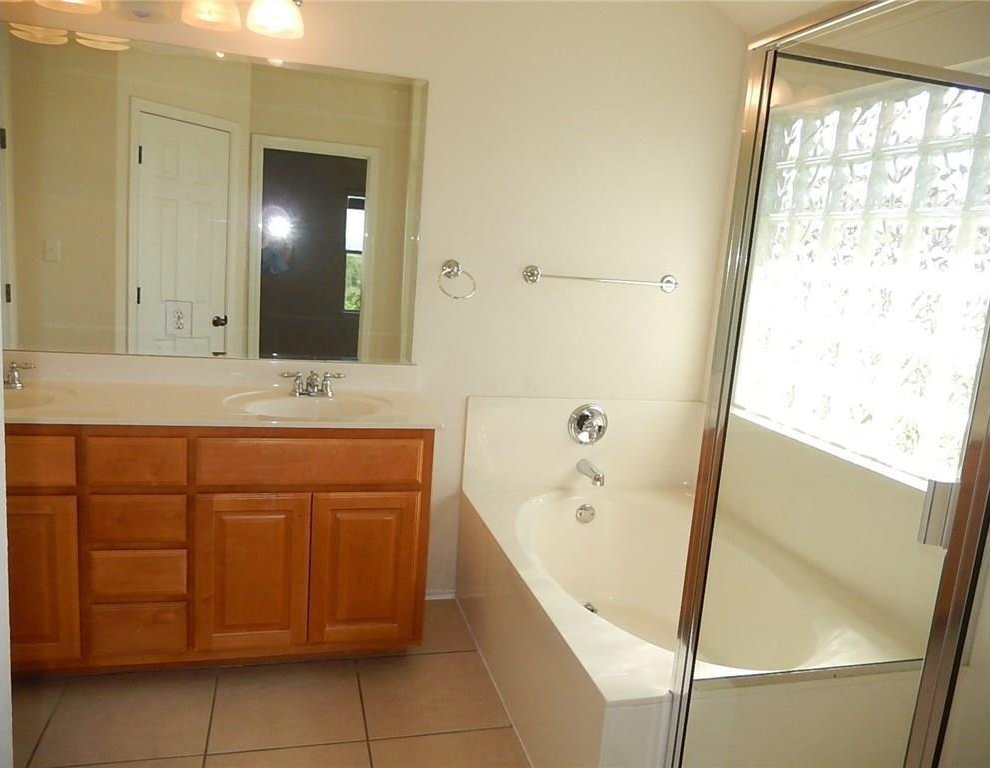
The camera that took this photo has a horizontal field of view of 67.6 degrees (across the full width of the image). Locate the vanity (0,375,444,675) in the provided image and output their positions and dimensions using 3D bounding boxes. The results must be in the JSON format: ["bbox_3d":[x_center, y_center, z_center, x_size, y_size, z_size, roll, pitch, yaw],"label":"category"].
[{"bbox_3d":[-1.126,0.478,2.491,1.790,0.930,0.563,1,10,-15],"label":"vanity"}]

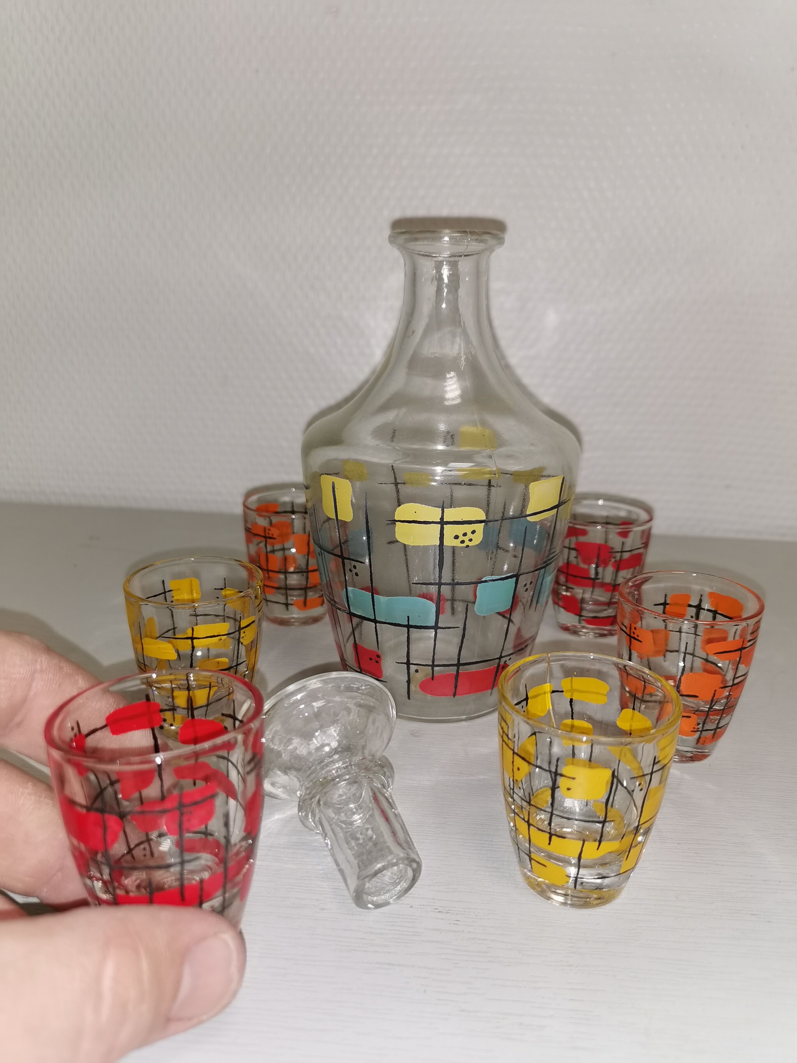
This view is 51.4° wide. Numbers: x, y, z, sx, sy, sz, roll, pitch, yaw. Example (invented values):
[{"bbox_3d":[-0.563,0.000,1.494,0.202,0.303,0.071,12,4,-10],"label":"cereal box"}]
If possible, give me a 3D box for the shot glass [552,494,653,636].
[{"bbox_3d":[0.085,0.017,0.361,0.044,0.052,0.044,1,17,0],"label":"shot glass"}]

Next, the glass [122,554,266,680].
[{"bbox_3d":[-0.067,0.041,0.278,0.044,0.052,0.044,1,17,0],"label":"glass"}]

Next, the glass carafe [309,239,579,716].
[{"bbox_3d":[0.015,-0.020,0.293,0.097,0.161,0.097,1,17,0],"label":"glass carafe"}]

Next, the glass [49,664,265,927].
[{"bbox_3d":[-0.050,0.063,0.178,0.044,0.052,0.044,-1,15,0],"label":"glass"}]

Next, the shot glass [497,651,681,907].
[{"bbox_3d":[0.046,0.064,0.210,0.044,0.052,0.044,1,17,0],"label":"shot glass"}]

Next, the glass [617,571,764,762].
[{"bbox_3d":[0.093,0.045,0.272,0.044,0.052,0.044,1,17,0],"label":"glass"}]

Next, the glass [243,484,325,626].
[{"bbox_3d":[-0.046,0.013,0.369,0.044,0.052,0.044,1,17,0],"label":"glass"}]

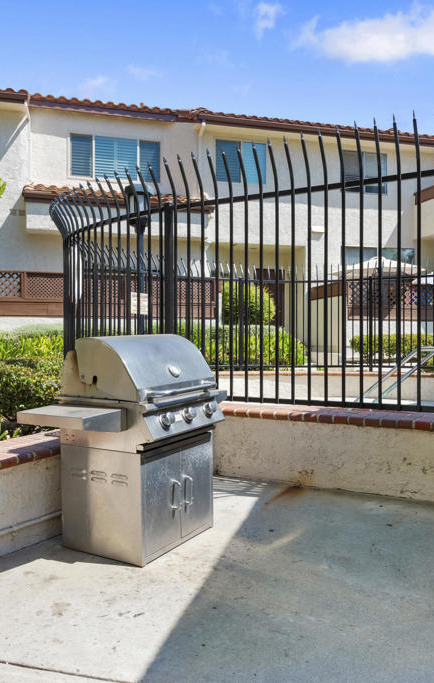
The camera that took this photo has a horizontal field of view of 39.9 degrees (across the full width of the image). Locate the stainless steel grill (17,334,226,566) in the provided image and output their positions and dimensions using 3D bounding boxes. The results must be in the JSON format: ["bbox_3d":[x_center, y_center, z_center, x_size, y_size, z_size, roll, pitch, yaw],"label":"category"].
[{"bbox_3d":[-0.404,0.557,3.461,0.719,1.175,1.370,0,2,31],"label":"stainless steel grill"}]

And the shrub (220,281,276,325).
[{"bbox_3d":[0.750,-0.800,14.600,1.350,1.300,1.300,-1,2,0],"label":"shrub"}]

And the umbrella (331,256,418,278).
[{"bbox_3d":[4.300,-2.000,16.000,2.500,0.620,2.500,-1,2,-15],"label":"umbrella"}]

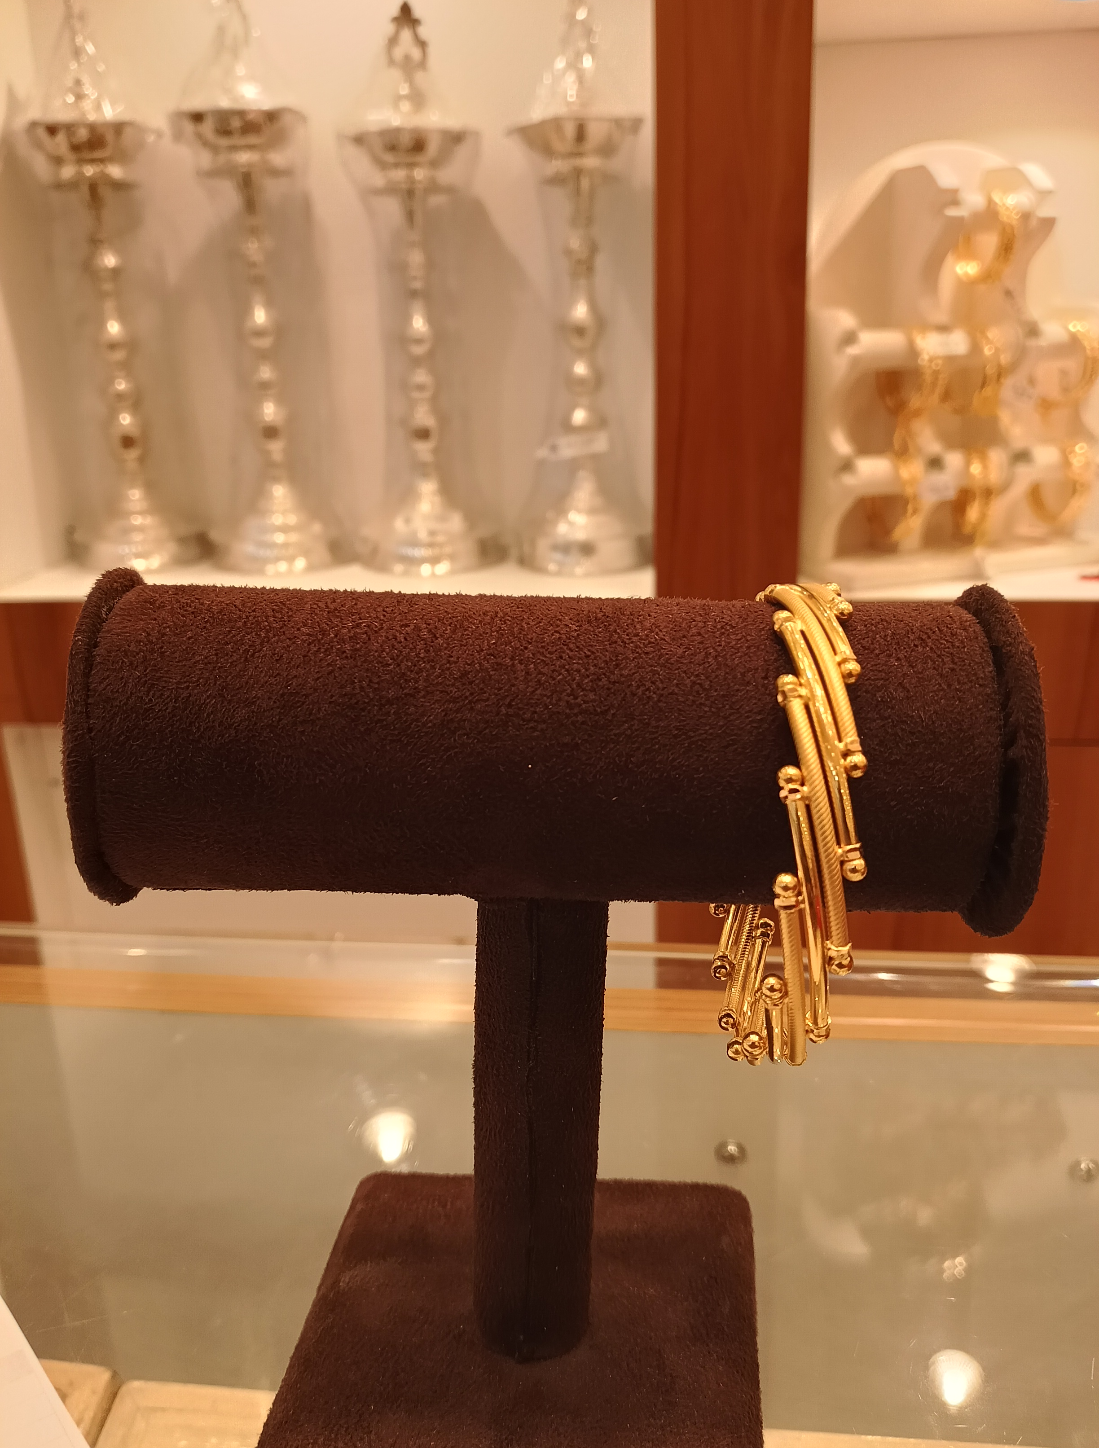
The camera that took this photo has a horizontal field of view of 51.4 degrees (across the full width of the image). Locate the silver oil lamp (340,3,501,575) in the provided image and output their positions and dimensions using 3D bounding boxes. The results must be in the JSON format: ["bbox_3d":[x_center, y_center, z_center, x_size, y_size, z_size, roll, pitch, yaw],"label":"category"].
[{"bbox_3d":[-0.120,-0.374,1.011,0.128,0.466,0.128,-1,15,0],"label":"silver oil lamp"}]

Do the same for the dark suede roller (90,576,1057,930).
[{"bbox_3d":[0.001,0.004,0.178,0.132,0.052,0.052,1,16,2],"label":"dark suede roller"}]

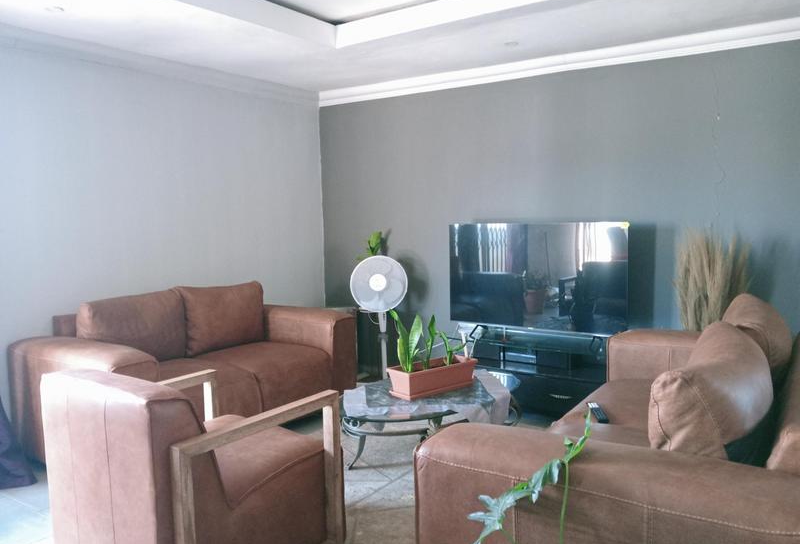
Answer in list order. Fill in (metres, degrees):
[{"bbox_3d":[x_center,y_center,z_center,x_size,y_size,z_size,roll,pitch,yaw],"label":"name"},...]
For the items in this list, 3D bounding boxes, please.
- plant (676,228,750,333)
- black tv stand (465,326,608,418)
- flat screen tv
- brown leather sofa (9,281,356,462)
[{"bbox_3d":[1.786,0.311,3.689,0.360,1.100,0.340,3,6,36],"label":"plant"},{"bbox_3d":[0.978,0.689,4.371,1.280,0.428,0.420,3,6,36],"label":"black tv stand"},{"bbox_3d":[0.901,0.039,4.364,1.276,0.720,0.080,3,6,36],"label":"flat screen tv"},{"bbox_3d":[-1.206,0.540,3.943,1.050,0.850,1.760,3,6,36],"label":"brown leather sofa"}]

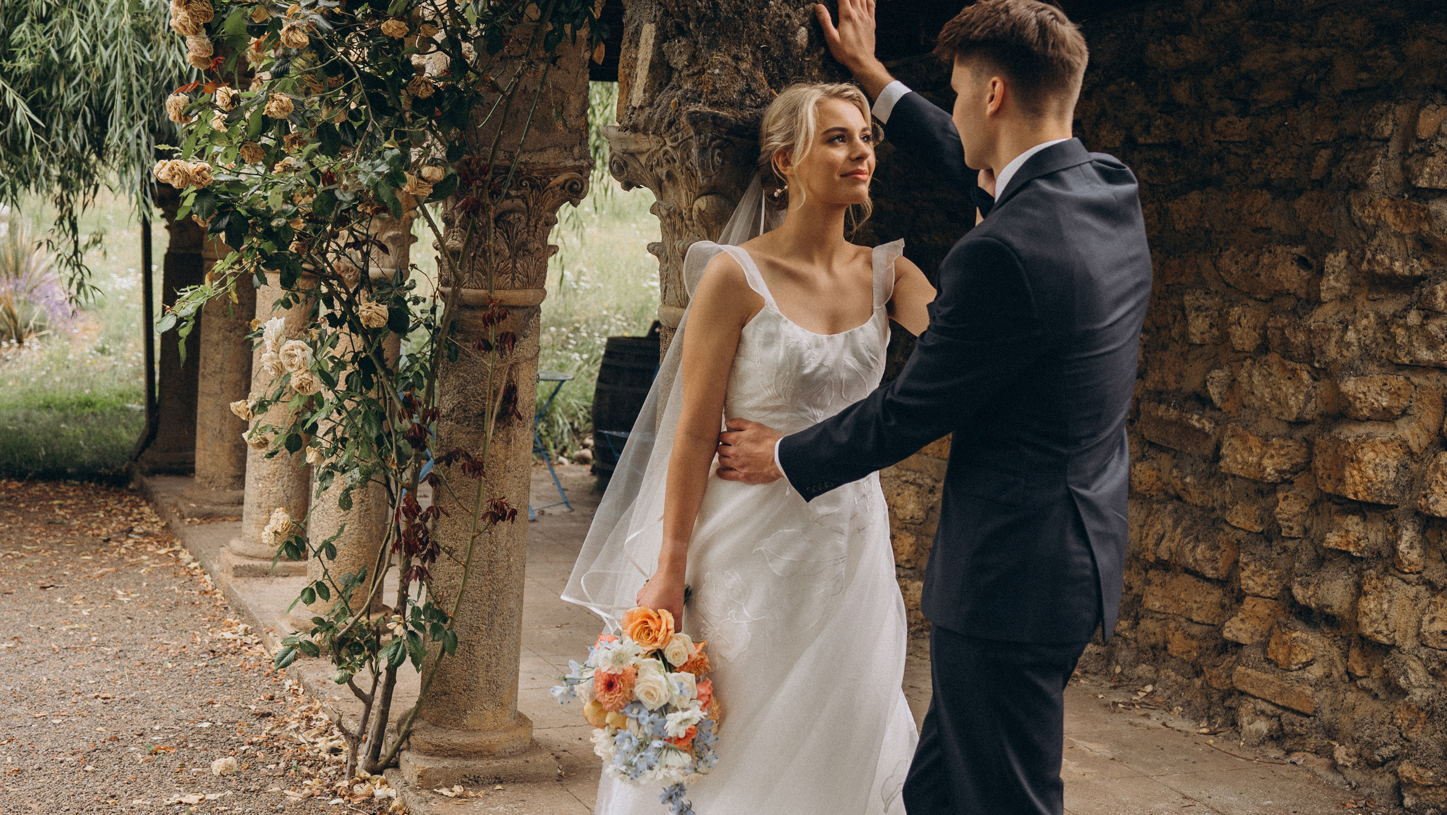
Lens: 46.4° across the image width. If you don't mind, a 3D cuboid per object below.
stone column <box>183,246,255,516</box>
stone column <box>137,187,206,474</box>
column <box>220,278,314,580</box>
[{"bbox_3d":[-2.464,-0.269,8.238,0.370,1.580,0.370,1,5,-26],"label":"stone column"},{"bbox_3d":[-3.062,-0.431,9.493,0.370,1.620,0.370,1,5,-26],"label":"stone column"},{"bbox_3d":[-1.838,-0.122,6.949,0.370,1.580,0.370,1,5,-26],"label":"column"}]

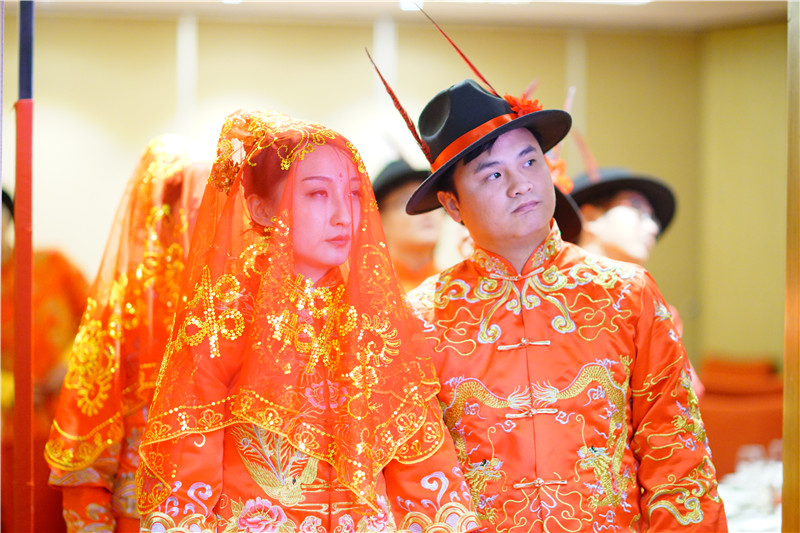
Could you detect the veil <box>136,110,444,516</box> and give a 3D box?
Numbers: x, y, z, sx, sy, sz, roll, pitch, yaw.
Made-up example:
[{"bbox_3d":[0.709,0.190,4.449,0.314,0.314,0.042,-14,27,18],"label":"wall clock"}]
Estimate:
[{"bbox_3d":[-0.165,0.069,2.850,0.460,0.610,0.420,0,-1,-27],"label":"veil"}]

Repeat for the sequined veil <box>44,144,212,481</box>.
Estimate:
[{"bbox_3d":[-0.406,0.066,3.370,0.460,0.610,0.420,0,-1,-30],"label":"sequined veil"}]

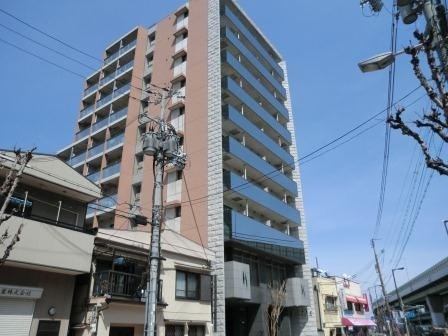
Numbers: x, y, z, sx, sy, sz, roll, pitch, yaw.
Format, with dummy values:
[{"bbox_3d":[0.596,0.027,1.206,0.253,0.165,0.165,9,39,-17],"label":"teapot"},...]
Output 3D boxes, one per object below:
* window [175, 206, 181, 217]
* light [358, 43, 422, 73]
[{"bbox_3d":[-3.252,3.076,24.598,0.570,0.800,0.120,-19,-31,32],"label":"window"},{"bbox_3d":[3.905,-2.619,8.176,1.411,0.220,0.330,-16,-30,39],"label":"light"}]

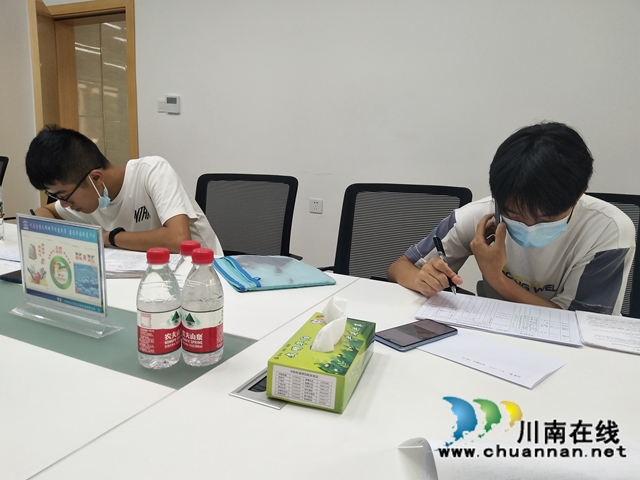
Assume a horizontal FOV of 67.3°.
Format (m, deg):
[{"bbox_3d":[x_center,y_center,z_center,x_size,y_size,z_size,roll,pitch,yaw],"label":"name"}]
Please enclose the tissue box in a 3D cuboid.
[{"bbox_3d":[0.011,0.168,0.694,0.101,0.050,0.198,6,11,17],"label":"tissue box"}]

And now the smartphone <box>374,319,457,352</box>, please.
[{"bbox_3d":[0.172,0.168,0.851,0.153,0.009,0.072,-6,13,-38],"label":"smartphone"}]

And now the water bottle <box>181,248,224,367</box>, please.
[{"bbox_3d":[-0.173,0.096,0.714,0.064,0.170,0.064,2,10,0],"label":"water bottle"}]

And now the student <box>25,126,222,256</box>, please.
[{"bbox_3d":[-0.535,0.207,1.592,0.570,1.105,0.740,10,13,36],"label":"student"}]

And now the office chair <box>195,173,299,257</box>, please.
[{"bbox_3d":[-0.427,0.256,1.737,0.600,0.965,0.620,7,11,25],"label":"office chair"}]

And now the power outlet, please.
[{"bbox_3d":[-0.021,-0.208,2.965,0.086,0.086,0.010,7,11,24],"label":"power outlet"}]

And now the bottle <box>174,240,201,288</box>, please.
[{"bbox_3d":[-0.206,0.084,0.770,0.064,0.170,0.064,2,10,0],"label":"bottle"}]

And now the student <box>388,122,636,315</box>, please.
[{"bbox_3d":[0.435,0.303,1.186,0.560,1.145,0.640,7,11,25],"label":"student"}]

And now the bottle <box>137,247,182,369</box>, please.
[{"bbox_3d":[-0.234,0.096,0.700,0.064,0.170,0.064,2,10,0],"label":"bottle"}]

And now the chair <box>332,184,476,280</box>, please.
[{"bbox_3d":[0.170,0.324,1.508,0.600,0.965,0.620,7,11,25],"label":"chair"}]

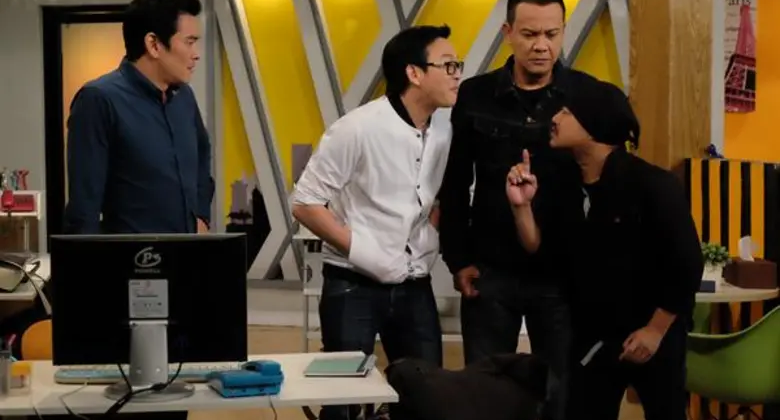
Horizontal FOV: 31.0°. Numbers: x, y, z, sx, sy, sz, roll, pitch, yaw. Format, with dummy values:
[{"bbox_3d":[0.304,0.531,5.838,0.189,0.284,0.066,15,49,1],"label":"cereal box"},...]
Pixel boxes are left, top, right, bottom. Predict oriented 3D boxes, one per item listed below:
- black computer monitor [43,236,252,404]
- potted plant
[{"bbox_3d":[-0.557,0.236,3.269,0.458,0.365,0.210,-1,5,-6],"label":"black computer monitor"},{"bbox_3d":[1.145,0.192,4.970,0.115,0.149,0.115,0,5,0],"label":"potted plant"}]

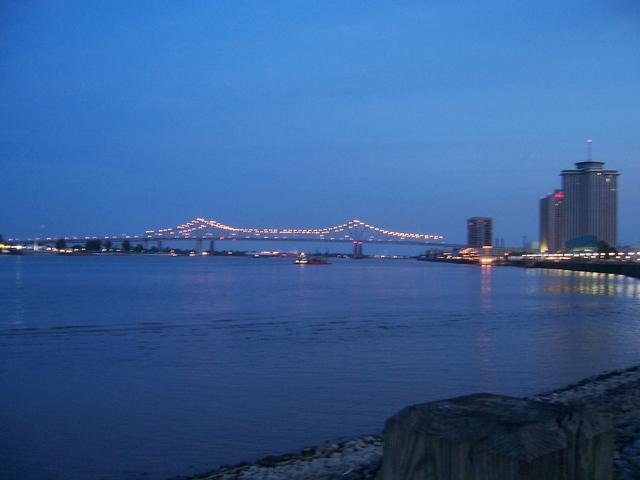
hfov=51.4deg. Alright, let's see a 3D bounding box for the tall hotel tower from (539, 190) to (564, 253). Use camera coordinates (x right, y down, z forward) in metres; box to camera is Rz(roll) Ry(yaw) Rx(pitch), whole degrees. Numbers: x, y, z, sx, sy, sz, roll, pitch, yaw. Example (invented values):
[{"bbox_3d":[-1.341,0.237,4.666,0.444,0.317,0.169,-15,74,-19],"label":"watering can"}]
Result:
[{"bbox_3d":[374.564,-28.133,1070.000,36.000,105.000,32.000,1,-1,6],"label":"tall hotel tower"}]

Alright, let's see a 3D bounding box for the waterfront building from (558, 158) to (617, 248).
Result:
[{"bbox_3d":[348.212,-40.054,860.000,64.000,118.000,64.000,0,-1,14],"label":"waterfront building"}]

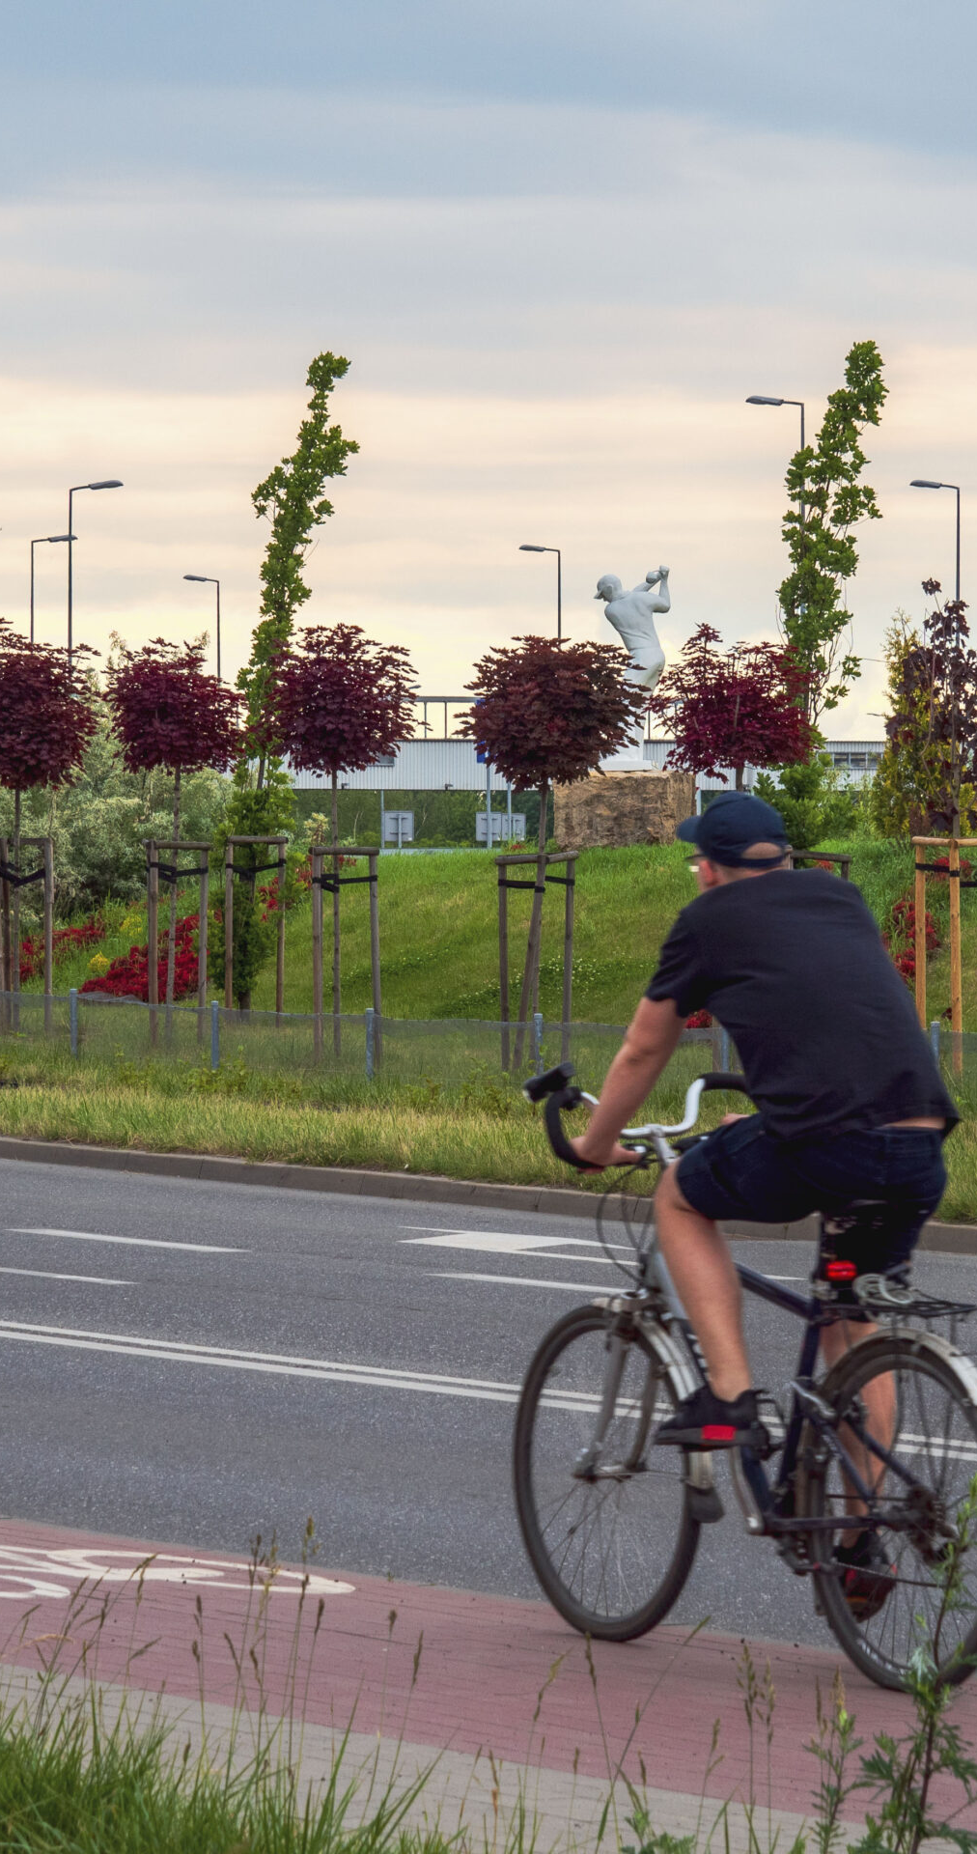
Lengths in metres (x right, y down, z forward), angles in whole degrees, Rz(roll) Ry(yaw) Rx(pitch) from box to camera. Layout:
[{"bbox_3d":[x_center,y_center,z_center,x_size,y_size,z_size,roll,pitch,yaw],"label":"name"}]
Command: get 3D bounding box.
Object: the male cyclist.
[{"bbox_3d":[0.540,0.510,14.810,0.540,1.570,0.880,0,1,-32],"label":"male cyclist"}]

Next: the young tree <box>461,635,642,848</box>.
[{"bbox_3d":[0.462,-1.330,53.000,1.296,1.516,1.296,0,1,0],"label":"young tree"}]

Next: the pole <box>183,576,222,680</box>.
[{"bbox_3d":[-9.014,-6.116,235.000,1.200,9.950,0.350,0,1,0],"label":"pole"}]

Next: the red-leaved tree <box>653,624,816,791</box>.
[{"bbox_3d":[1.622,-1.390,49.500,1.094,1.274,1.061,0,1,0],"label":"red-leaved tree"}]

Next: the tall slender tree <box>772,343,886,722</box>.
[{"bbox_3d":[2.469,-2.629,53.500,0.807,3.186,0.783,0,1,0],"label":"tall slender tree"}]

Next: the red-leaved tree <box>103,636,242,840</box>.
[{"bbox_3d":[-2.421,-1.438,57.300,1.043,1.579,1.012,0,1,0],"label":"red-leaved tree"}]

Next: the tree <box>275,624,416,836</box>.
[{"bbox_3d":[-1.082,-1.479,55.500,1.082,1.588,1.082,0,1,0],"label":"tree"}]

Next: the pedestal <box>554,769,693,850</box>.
[{"bbox_3d":[1.238,-1.070,68.000,1.120,0.743,1.120,0,1,13],"label":"pedestal"}]

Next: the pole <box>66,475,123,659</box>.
[{"bbox_3d":[-9.147,-5.367,172.000,1.300,9.974,0.350,0,1,0],"label":"pole"}]

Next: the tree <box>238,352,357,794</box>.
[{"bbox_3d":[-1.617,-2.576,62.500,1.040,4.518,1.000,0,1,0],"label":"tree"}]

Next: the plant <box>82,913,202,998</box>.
[{"bbox_3d":[-3.087,0.259,66.500,1.107,0.778,1.100,0,1,0],"label":"plant"}]

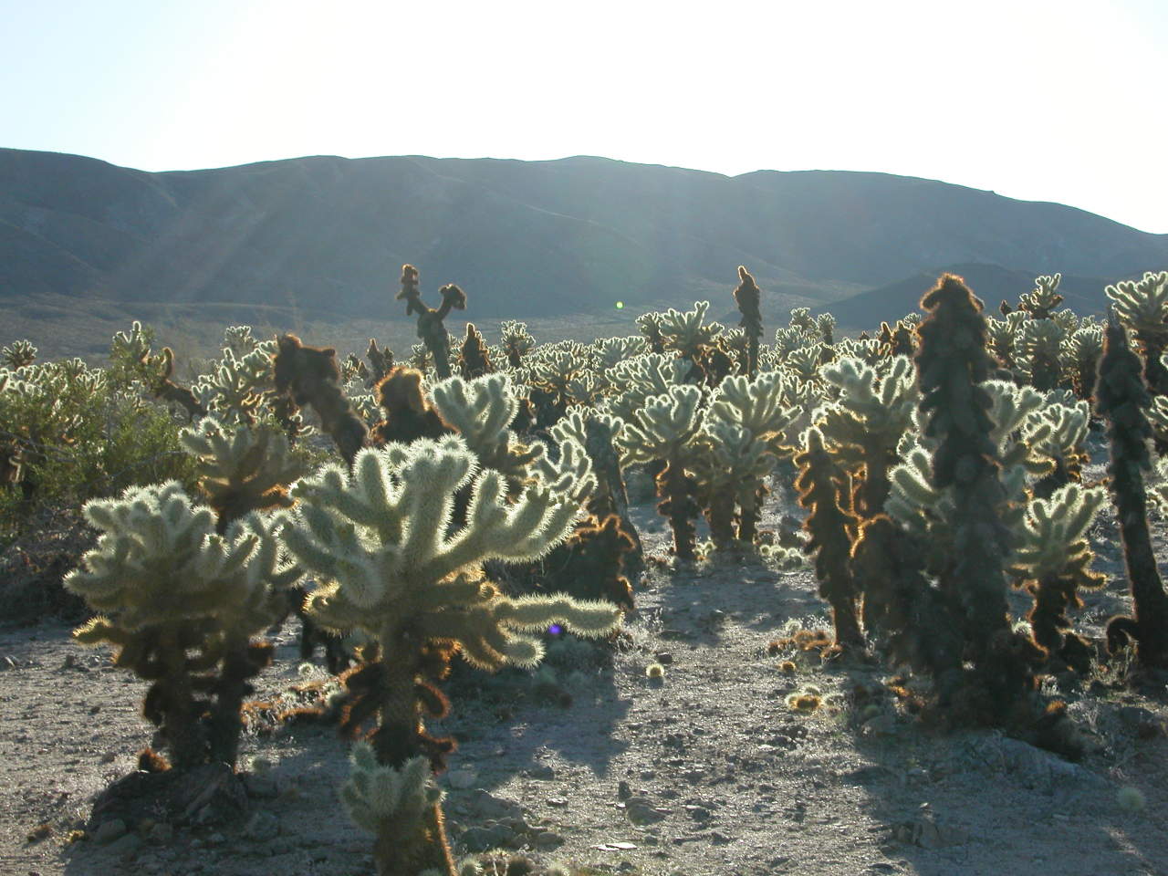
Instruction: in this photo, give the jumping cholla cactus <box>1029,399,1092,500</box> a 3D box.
[{"bbox_3d":[3.732,0.118,17.500,0.520,0.880,0.480,0,3,0],"label":"jumping cholla cactus"}]

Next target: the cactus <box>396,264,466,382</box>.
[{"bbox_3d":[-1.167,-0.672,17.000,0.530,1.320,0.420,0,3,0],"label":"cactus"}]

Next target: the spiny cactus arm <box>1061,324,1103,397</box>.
[{"bbox_3d":[7.614,-1.149,34.000,0.720,1.180,0.700,0,2,0],"label":"spiny cactus arm"}]

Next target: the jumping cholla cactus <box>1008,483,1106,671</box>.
[{"bbox_3d":[2.273,0.642,10.700,0.480,0.850,0.460,0,2,0],"label":"jumping cholla cactus"}]

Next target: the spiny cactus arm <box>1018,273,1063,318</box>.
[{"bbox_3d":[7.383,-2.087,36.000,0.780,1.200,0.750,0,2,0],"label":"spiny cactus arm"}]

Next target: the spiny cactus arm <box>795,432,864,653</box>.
[{"bbox_3d":[1.184,0.480,10.800,0.330,1.070,0.300,0,3,0],"label":"spiny cactus arm"}]

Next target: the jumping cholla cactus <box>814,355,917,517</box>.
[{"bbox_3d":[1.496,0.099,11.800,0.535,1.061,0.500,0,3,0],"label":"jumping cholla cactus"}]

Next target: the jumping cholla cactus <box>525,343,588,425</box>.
[{"bbox_3d":[-0.385,-0.791,33.000,0.940,1.260,0.900,0,2,0],"label":"jumping cholla cactus"}]

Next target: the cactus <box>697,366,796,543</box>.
[{"bbox_3d":[1.009,0.122,13.800,0.592,1.053,0.540,0,3,0],"label":"cactus"}]

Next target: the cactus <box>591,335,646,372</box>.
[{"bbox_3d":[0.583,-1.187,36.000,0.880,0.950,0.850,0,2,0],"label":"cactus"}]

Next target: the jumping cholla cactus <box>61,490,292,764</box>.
[{"bbox_3d":[-1.181,0.550,6.500,0.651,0.825,0.580,0,3,0],"label":"jumping cholla cactus"}]

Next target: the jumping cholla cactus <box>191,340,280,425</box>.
[{"bbox_3d":[-3.997,-0.601,25.500,1.030,1.050,0.920,0,3,0],"label":"jumping cholla cactus"}]

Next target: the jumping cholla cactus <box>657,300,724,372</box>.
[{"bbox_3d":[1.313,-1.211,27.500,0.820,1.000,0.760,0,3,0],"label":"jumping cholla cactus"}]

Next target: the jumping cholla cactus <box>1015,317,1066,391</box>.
[{"bbox_3d":[6.358,-1.137,31.000,0.690,1.046,0.620,0,3,0],"label":"jumping cholla cactus"}]

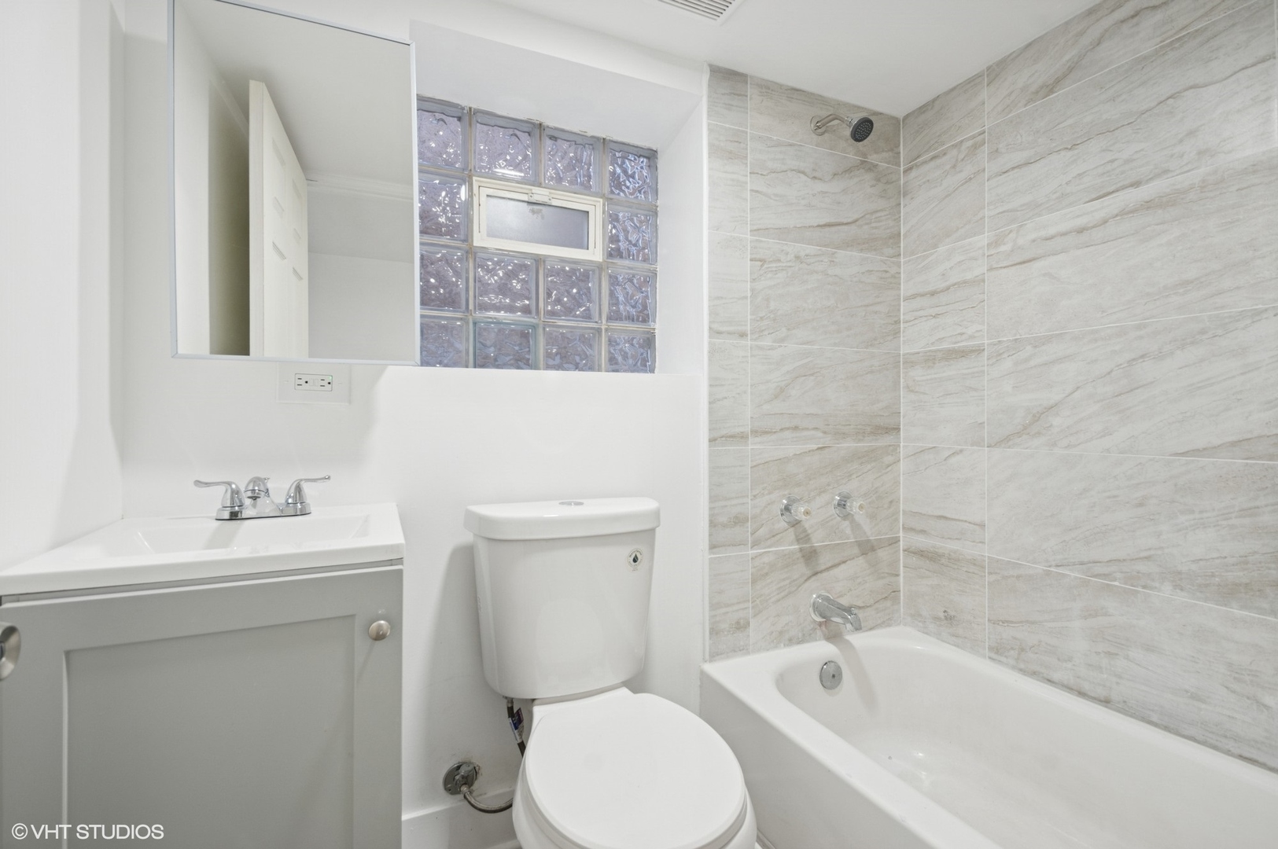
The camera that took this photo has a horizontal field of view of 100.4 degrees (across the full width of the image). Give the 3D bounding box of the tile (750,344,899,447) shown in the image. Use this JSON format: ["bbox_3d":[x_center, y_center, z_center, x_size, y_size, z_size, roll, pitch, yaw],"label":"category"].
[{"bbox_3d":[0.598,-0.085,1.666,0.598,0.303,0.010,0,1,-22],"label":"tile"}]

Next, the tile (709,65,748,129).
[{"bbox_3d":[0.255,-0.928,1.516,0.134,0.158,0.010,0,1,-22],"label":"tile"}]

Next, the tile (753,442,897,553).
[{"bbox_3d":[0.599,0.221,1.670,0.598,0.303,0.010,0,1,-22],"label":"tile"}]

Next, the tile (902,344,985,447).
[{"bbox_3d":[0.929,-0.084,1.632,0.010,0.301,0.264,0,0,-28],"label":"tile"}]

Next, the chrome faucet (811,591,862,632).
[{"bbox_3d":[0.595,0.565,1.592,0.074,0.083,0.138,0,1,-22],"label":"chrome faucet"}]

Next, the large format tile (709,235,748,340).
[{"bbox_3d":[0.255,-0.385,1.509,0.131,0.301,0.010,0,0,-22],"label":"large format tile"}]

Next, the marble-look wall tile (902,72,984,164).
[{"bbox_3d":[0.940,-0.934,1.645,0.010,0.165,0.269,0,1,-26],"label":"marble-look wall tile"}]

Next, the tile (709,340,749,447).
[{"bbox_3d":[0.255,-0.082,1.510,0.131,0.301,0.010,0,0,-22],"label":"tile"}]

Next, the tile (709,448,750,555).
[{"bbox_3d":[0.256,0.221,1.510,0.131,0.301,0.010,0,0,-22],"label":"tile"}]

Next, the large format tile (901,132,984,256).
[{"bbox_3d":[0.940,-0.698,1.648,0.010,0.303,0.269,0,1,-26],"label":"large format tile"}]

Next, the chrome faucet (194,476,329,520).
[{"bbox_3d":[-0.721,0.140,1.021,0.222,0.080,0.130,0,1,-22],"label":"chrome faucet"}]

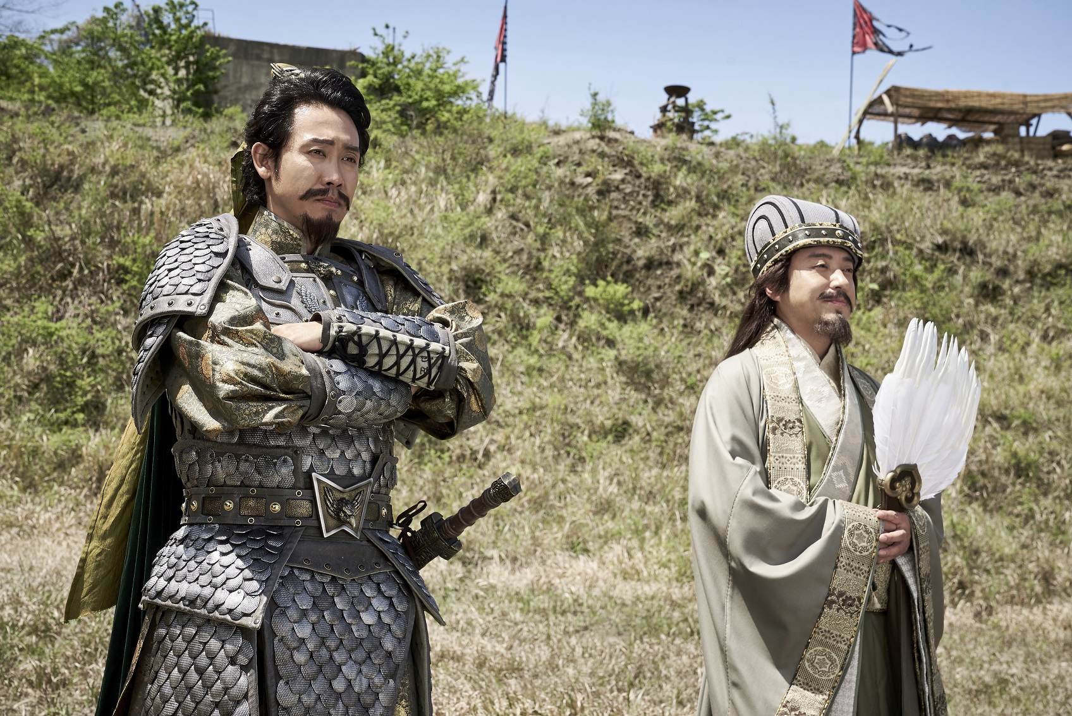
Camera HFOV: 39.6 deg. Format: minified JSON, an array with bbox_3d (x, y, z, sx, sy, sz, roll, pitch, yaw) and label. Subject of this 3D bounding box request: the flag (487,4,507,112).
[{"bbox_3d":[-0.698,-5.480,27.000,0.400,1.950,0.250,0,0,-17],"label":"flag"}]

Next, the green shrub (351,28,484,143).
[{"bbox_3d":[-1.869,-4.241,23.000,1.950,1.750,1.750,0,0,0],"label":"green shrub"}]

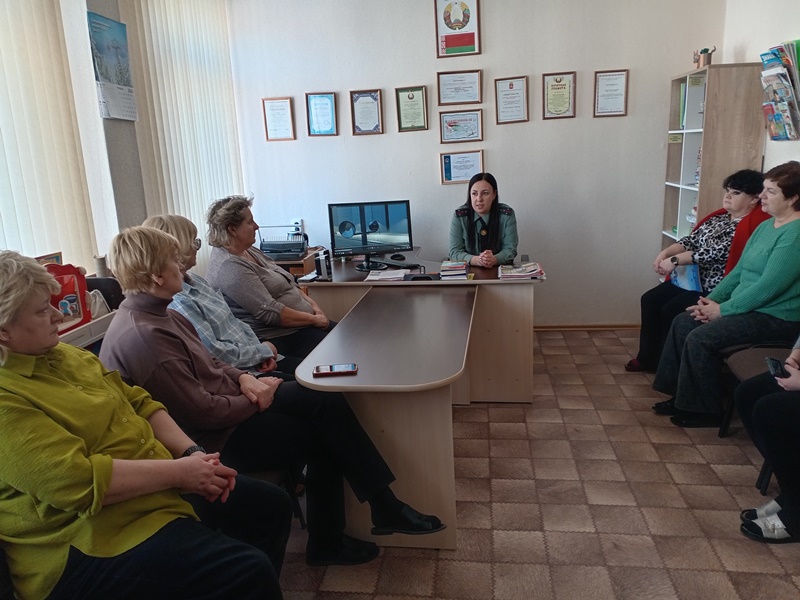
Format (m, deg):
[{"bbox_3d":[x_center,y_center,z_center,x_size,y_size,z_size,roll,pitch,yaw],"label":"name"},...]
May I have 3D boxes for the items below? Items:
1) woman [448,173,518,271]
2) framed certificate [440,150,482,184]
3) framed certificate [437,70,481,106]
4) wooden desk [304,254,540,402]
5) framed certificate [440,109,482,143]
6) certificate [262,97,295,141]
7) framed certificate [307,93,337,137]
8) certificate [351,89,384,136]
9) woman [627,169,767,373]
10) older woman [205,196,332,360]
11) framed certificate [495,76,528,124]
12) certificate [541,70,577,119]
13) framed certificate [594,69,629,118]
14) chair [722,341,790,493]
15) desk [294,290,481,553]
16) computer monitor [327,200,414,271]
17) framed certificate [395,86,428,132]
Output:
[{"bbox_3d":[0.562,-0.169,4.119,0.470,1.310,0.660,0,14,8],"label":"woman"},{"bbox_3d":[0.486,-1.022,4.834,0.325,0.238,0.024,-1,14,6],"label":"framed certificate"},{"bbox_3d":[0.454,-1.592,4.695,0.332,0.240,0.020,0,14,8],"label":"framed certificate"},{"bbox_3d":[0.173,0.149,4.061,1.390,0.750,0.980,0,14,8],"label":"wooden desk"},{"bbox_3d":[0.469,-1.323,4.762,0.325,0.238,0.024,-1,14,6],"label":"framed certificate"},{"bbox_3d":[-0.949,-1.416,4.894,0.238,0.325,0.024,-1,14,6],"label":"certificate"},{"bbox_3d":[-0.608,-1.440,4.851,0.238,0.325,0.024,-1,14,6],"label":"framed certificate"},{"bbox_3d":[-0.253,-1.448,4.824,0.245,0.325,0.020,0,14,8],"label":"certificate"},{"bbox_3d":[1.759,-0.110,3.716,0.680,1.290,0.550,-2,13,2],"label":"woman"},{"bbox_3d":[-0.568,0.080,3.354,0.760,1.270,0.540,-2,13,2],"label":"older woman"},{"bbox_3d":[0.845,-1.495,4.679,0.238,0.325,0.024,-1,14,6],"label":"framed certificate"},{"bbox_3d":[1.188,-1.516,4.637,0.238,0.325,0.024,-1,14,6],"label":"certificate"},{"bbox_3d":[1.547,-1.509,4.571,0.239,0.323,0.020,0,14,8],"label":"framed certificate"},{"bbox_3d":[1.790,0.352,2.787,0.570,0.820,0.530,0,14,8],"label":"chair"},{"bbox_3d":[0.037,0.457,2.942,0.620,0.720,1.565,-1,14,9],"label":"desk"},{"bbox_3d":[-0.172,-0.405,3.930,0.510,0.410,0.200,-5,14,-13],"label":"computer monitor"},{"bbox_3d":[0.092,-1.457,4.770,0.238,0.325,0.024,-1,14,6],"label":"framed certificate"}]

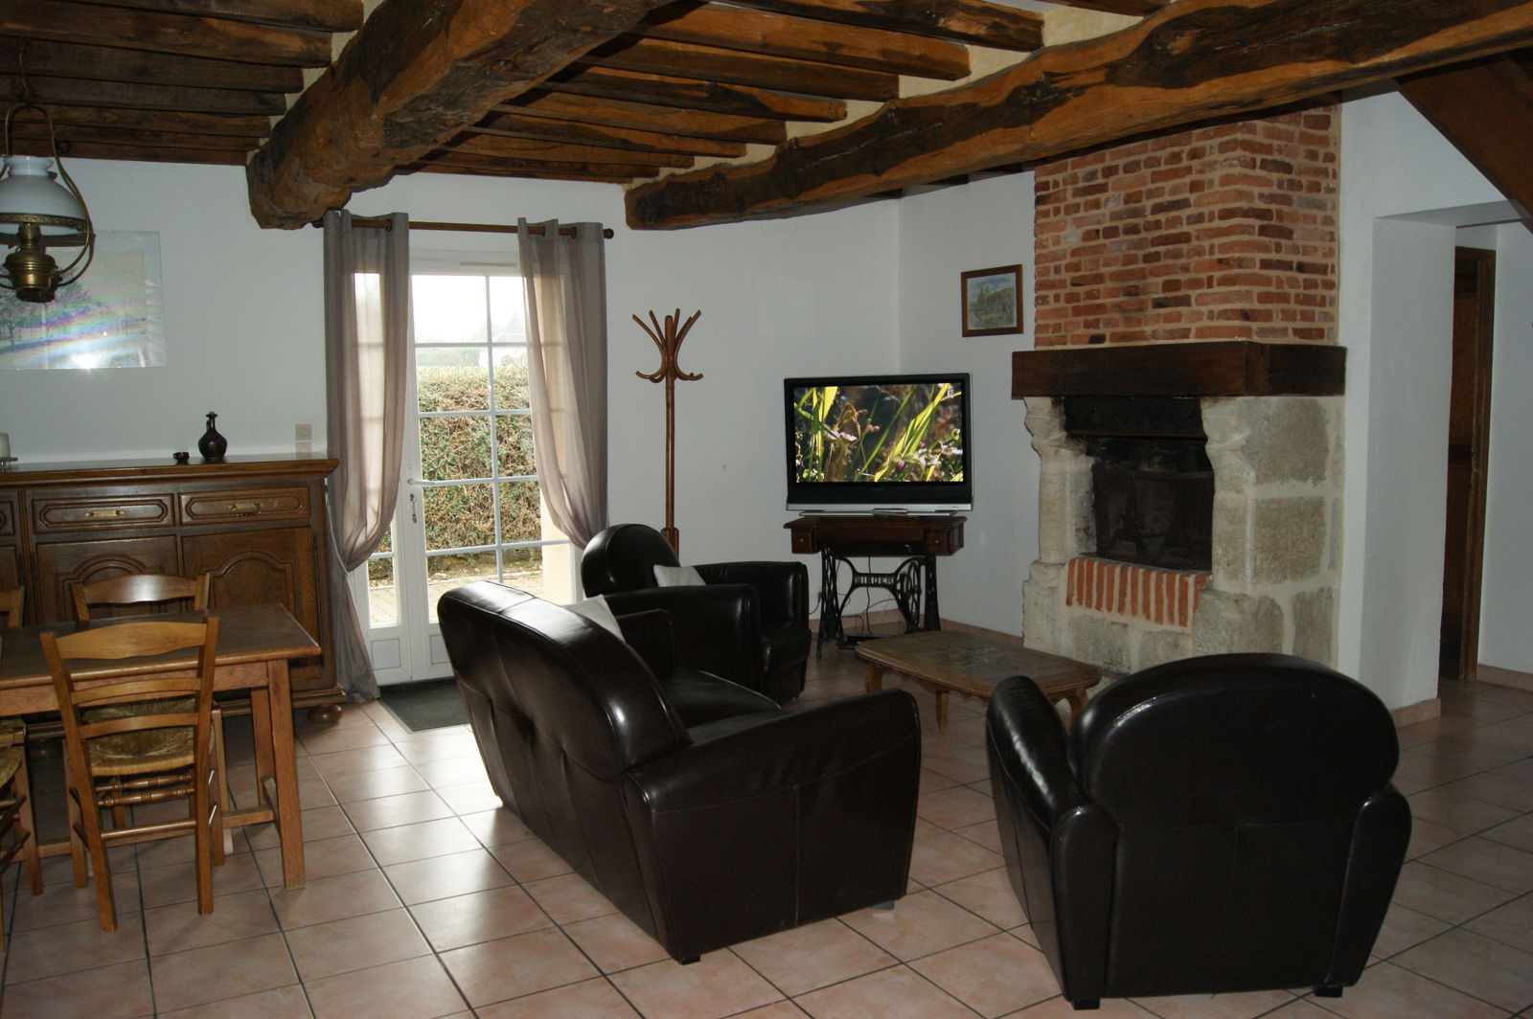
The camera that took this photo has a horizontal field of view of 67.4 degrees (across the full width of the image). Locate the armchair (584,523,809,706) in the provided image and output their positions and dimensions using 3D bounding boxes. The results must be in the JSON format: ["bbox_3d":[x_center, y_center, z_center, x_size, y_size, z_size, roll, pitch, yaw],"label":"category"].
[{"bbox_3d":[-0.296,0.525,5.466,0.800,0.830,0.840,1,5,17],"label":"armchair"}]

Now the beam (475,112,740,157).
[{"bbox_3d":[-0.690,-1.679,5.085,1.340,0.110,0.090,-4,6,-30],"label":"beam"}]

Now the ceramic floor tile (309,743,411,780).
[{"bbox_3d":[-1.617,1.012,4.595,0.330,0.010,0.330,-4,6,-30],"label":"ceramic floor tile"}]

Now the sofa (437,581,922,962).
[{"bbox_3d":[-0.351,0.666,3.562,0.928,0.838,1.585,-4,6,-30],"label":"sofa"}]

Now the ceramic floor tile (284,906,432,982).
[{"bbox_3d":[-1.064,1.129,2.983,0.330,0.010,0.330,-4,6,-30],"label":"ceramic floor tile"}]

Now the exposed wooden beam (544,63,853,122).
[{"bbox_3d":[-0.340,-1.726,4.735,1.500,0.110,0.110,-4,5,-30],"label":"exposed wooden beam"}]

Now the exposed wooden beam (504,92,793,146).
[{"bbox_3d":[-0.587,-1.751,5.075,1.510,0.110,0.110,-4,5,-30],"label":"exposed wooden beam"}]

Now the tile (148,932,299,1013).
[{"bbox_3d":[-1.349,1.152,2.856,0.335,0.010,0.335,-3,6,-30],"label":"tile"}]

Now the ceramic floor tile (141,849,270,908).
[{"bbox_3d":[-1.692,1.115,3.449,0.333,0.010,0.333,-4,5,-30],"label":"ceramic floor tile"}]

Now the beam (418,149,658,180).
[{"bbox_3d":[-1.164,-1.805,5.815,1.360,0.153,0.136,-3,6,-30],"label":"beam"}]

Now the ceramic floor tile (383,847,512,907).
[{"bbox_3d":[-0.968,1.116,3.492,0.335,0.010,0.335,-3,6,-30],"label":"ceramic floor tile"}]

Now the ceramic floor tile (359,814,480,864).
[{"bbox_3d":[-1.119,1.077,3.728,0.330,0.010,0.330,-4,6,-30],"label":"ceramic floor tile"}]

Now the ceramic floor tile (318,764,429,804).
[{"bbox_3d":[-1.451,1.034,4.306,0.330,0.010,0.330,-4,6,-30],"label":"ceramic floor tile"}]

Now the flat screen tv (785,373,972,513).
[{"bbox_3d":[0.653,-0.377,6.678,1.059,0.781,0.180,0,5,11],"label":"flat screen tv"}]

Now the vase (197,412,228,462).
[{"bbox_3d":[-2.563,-0.343,5.314,0.129,0.222,0.129,-3,6,-30],"label":"vase"}]

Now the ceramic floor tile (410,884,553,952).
[{"bbox_3d":[-0.797,1.137,3.200,0.335,0.010,0.335,-3,6,-30],"label":"ceramic floor tile"}]

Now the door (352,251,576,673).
[{"bbox_3d":[-1.585,-0.220,6.185,1.200,2.240,0.080,-4,5,-30],"label":"door"}]

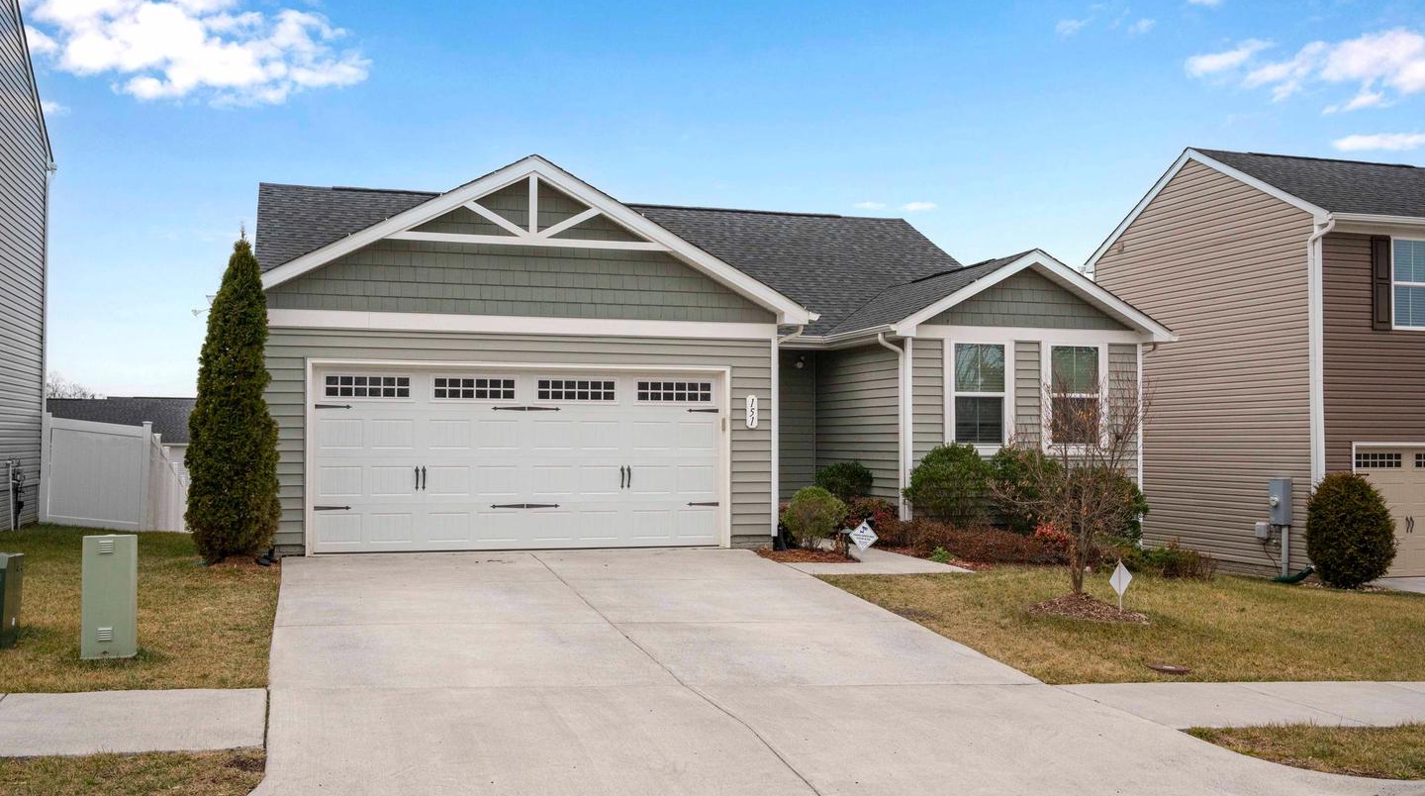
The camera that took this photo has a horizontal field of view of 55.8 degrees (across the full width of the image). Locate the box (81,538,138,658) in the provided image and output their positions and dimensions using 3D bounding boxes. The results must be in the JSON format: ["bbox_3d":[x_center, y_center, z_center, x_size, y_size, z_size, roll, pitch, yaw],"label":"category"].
[{"bbox_3d":[-4.269,1.400,9.539,0.330,0.860,0.320,1,-2,-17],"label":"box"}]

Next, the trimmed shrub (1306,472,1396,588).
[{"bbox_3d":[9.695,2.000,20.403,1.250,1.750,1.250,1,-2,-17],"label":"trimmed shrub"}]

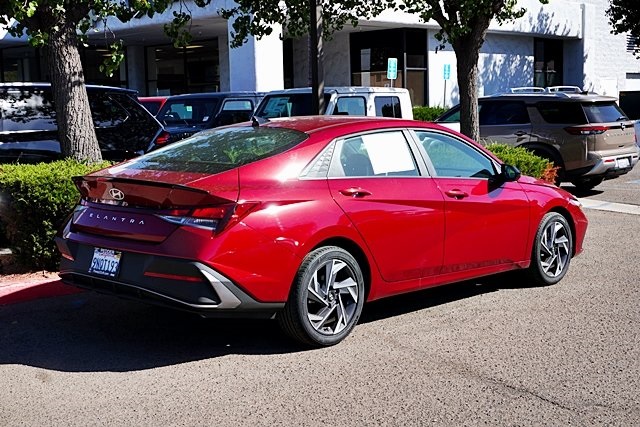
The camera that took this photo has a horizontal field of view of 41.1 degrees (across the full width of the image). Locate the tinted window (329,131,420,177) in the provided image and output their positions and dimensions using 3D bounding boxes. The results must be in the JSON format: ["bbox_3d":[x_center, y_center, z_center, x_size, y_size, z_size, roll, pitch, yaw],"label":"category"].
[{"bbox_3d":[0.361,-0.397,5.752,0.880,0.356,0.070,-7,-21,-45],"label":"tinted window"}]

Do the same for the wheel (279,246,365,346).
[{"bbox_3d":[0.018,0.510,5.349,0.225,0.635,0.635,4,8,44],"label":"wheel"}]

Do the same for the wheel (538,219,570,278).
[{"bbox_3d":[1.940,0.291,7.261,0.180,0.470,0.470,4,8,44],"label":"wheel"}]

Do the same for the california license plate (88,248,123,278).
[{"bbox_3d":[-1.290,0.294,5.127,0.310,0.160,0.020,4,-11,44],"label":"california license plate"}]

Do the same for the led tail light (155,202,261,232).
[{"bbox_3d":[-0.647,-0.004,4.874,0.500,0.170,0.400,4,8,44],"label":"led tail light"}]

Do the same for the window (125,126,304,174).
[{"bbox_3d":[-0.753,-0.420,5.622,1.170,0.120,0.930,4,24,44],"label":"window"}]

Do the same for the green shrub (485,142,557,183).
[{"bbox_3d":[3.033,-0.597,13.246,1.000,0.950,1.300,4,8,44],"label":"green shrub"}]

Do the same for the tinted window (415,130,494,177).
[{"bbox_3d":[1.037,-0.443,6.440,0.910,0.405,0.070,-7,-17,-45],"label":"tinted window"}]

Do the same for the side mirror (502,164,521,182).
[{"bbox_3d":[1.435,-0.309,6.492,0.210,0.150,0.130,4,8,44],"label":"side mirror"}]

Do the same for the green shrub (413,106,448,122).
[{"bbox_3d":[2.832,-2.248,22.047,0.900,1.000,1.400,4,8,44],"label":"green shrub"}]

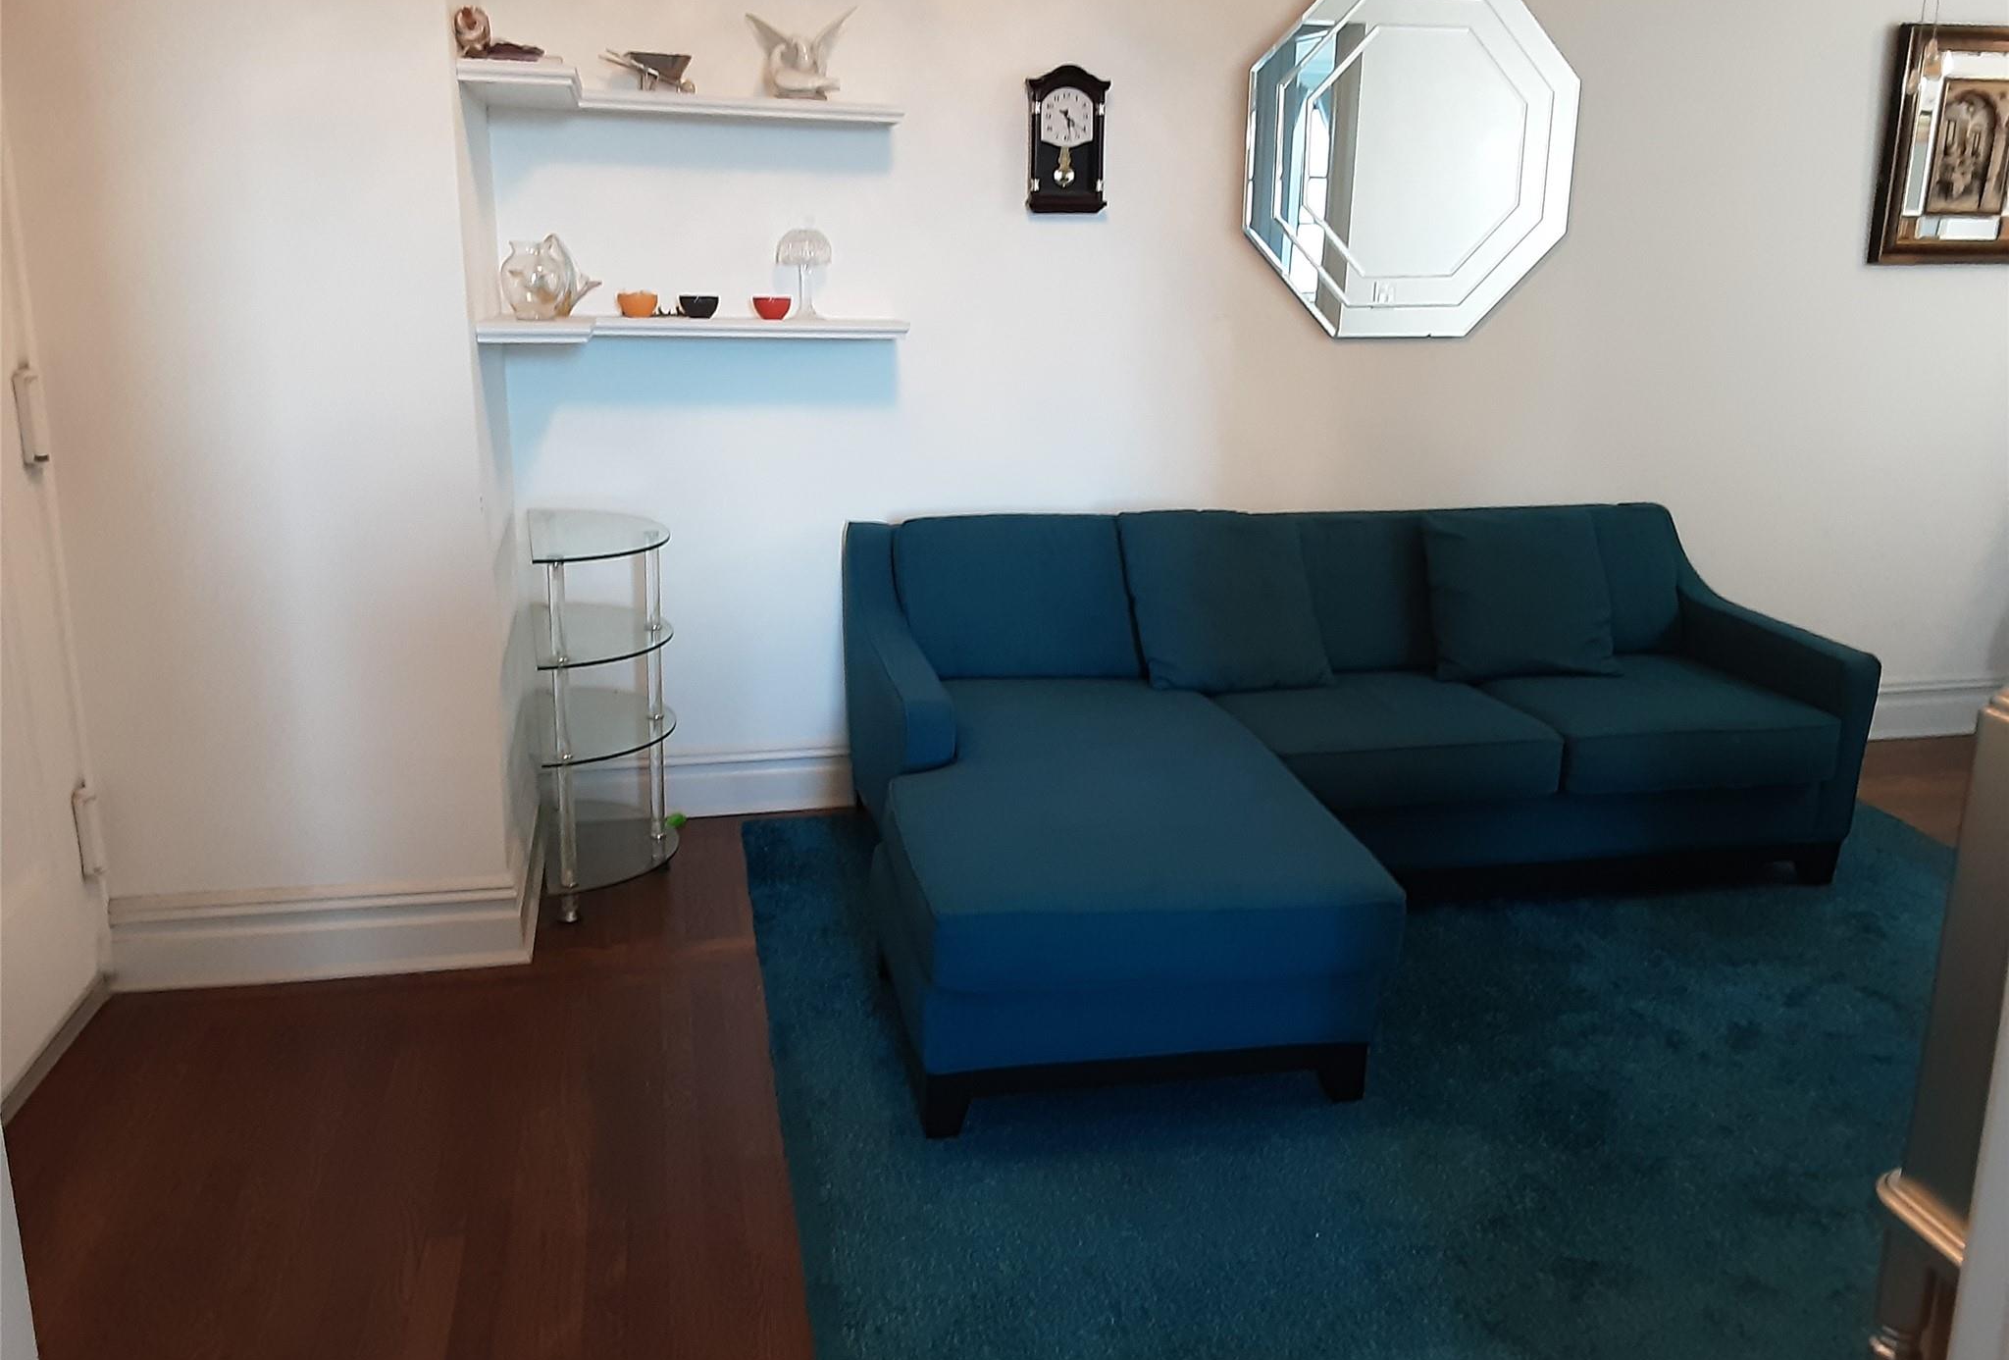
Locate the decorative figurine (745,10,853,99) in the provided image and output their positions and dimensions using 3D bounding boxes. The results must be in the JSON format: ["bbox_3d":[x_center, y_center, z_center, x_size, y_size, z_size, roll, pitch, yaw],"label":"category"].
[{"bbox_3d":[-0.485,-1.468,3.828,0.250,0.196,0.125,-3,15,-14],"label":"decorative figurine"}]

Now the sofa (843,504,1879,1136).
[{"bbox_3d":[0.874,0.124,3.613,2.369,0.820,1.699,-2,14,-11],"label":"sofa"}]

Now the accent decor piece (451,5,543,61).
[{"bbox_3d":[-1.034,-1.321,3.327,0.185,0.112,0.120,-3,15,-14],"label":"accent decor piece"}]

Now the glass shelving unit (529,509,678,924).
[{"bbox_3d":[-0.923,0.066,3.791,0.310,0.818,0.634,-3,15,-14],"label":"glass shelving unit"}]

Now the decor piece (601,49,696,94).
[{"bbox_3d":[-0.827,-1.407,3.762,0.225,0.095,0.100,-3,15,-14],"label":"decor piece"}]

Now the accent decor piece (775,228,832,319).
[{"bbox_3d":[-0.489,-0.987,3.950,0.138,0.220,0.138,-3,15,-14],"label":"accent decor piece"}]

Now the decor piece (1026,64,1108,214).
[{"bbox_3d":[0.158,-1.348,4.066,0.200,0.350,0.085,-3,15,-14],"label":"decor piece"}]

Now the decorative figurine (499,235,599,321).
[{"bbox_3d":[-1.007,-0.893,3.608,0.210,0.186,0.170,-3,15,-14],"label":"decorative figurine"}]

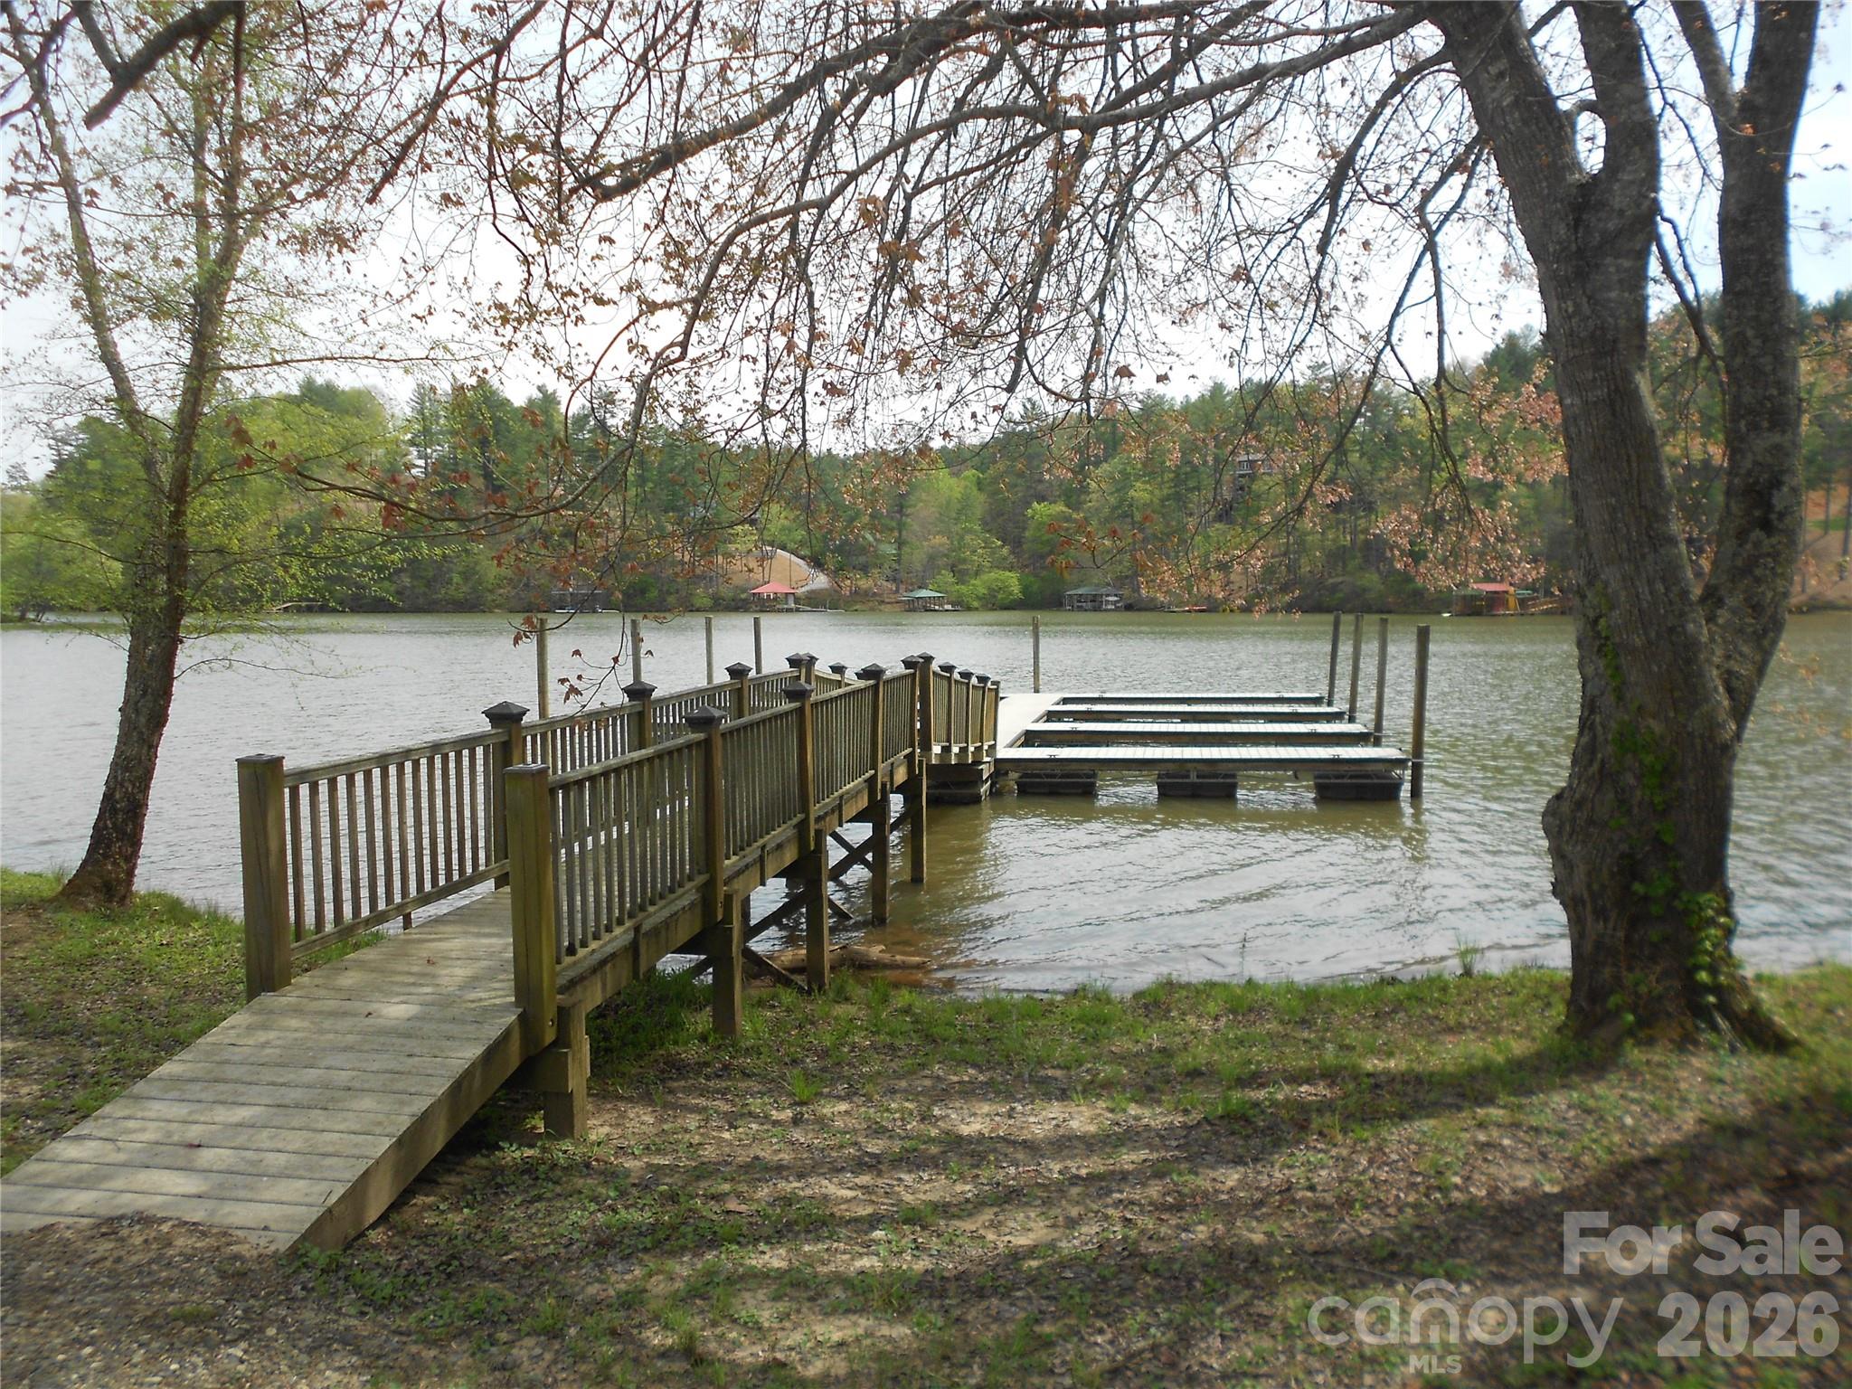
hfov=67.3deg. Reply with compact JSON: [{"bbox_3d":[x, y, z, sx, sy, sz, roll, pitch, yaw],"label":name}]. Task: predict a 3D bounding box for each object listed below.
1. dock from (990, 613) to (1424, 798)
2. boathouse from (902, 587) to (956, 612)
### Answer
[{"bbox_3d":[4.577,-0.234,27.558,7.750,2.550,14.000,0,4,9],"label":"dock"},{"bbox_3d":[0.535,-17.349,257.000,9.300,4.400,8.500,0,4,0],"label":"boathouse"}]

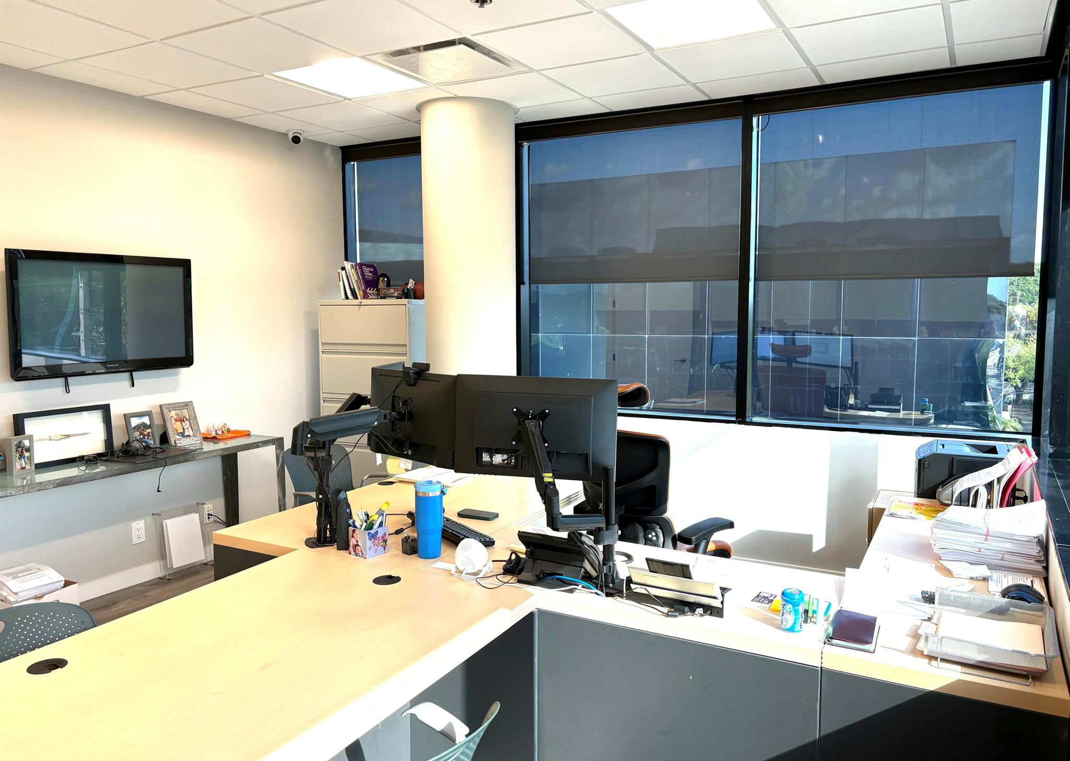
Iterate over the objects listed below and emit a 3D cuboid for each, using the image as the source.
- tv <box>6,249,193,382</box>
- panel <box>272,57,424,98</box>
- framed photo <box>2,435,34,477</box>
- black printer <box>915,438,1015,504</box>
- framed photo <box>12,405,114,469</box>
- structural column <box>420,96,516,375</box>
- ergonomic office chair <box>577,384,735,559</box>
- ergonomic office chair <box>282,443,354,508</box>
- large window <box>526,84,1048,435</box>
[{"bbox_3d":[-2.285,-0.349,4.282,0.090,0.635,1.025,3,6,29],"label":"tv"},{"bbox_3d":[-0.950,-1.577,4.175,0.600,0.060,0.600,3,6,29],"label":"panel"},{"bbox_3d":[-2.479,0.361,3.869,0.050,0.178,0.112,2,6,19],"label":"framed photo"},{"bbox_3d":[2.004,0.457,3.732,0.410,0.290,0.380,3,6,29],"label":"black printer"},{"bbox_3d":[-2.423,0.286,4.159,0.035,0.280,0.500,-8,1,29],"label":"framed photo"},{"bbox_3d":[-0.391,-0.254,4.918,0.555,2.743,0.555,0,6,0],"label":"structural column"},{"bbox_3d":[0.533,0.628,3.420,0.660,1.267,0.690,5,8,45],"label":"ergonomic office chair"},{"bbox_3d":[-0.980,0.770,4.182,0.580,0.852,0.600,3,7,32],"label":"ergonomic office chair"},{"bbox_3d":[1.205,-0.616,4.582,2.870,1.730,0.100,3,6,29],"label":"large window"}]

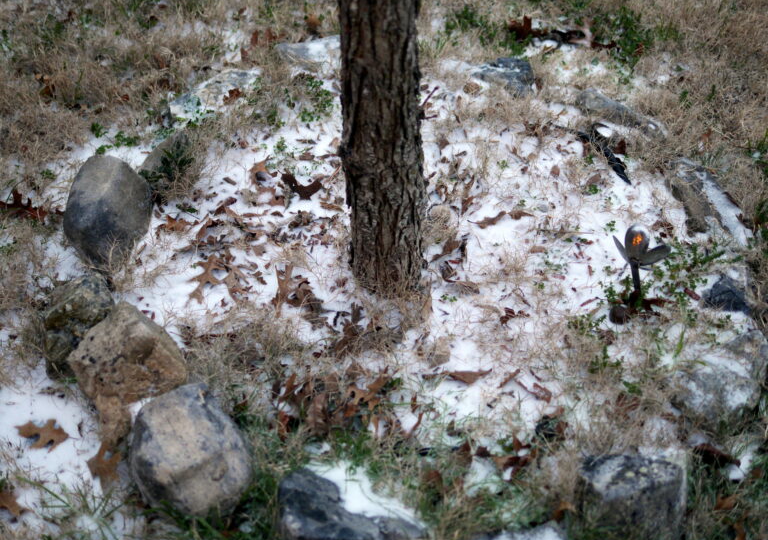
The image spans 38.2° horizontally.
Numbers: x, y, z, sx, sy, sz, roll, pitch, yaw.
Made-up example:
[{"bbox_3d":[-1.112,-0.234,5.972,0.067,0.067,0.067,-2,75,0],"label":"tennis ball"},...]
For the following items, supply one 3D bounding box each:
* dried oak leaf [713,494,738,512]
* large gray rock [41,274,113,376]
[{"bbox_3d":[0.605,0.413,1.964,0.050,0.025,0.040,-7,44,-7],"label":"dried oak leaf"},{"bbox_3d":[-0.620,0.110,2.242,0.150,0.140,0.200,-7,44,-7],"label":"large gray rock"}]

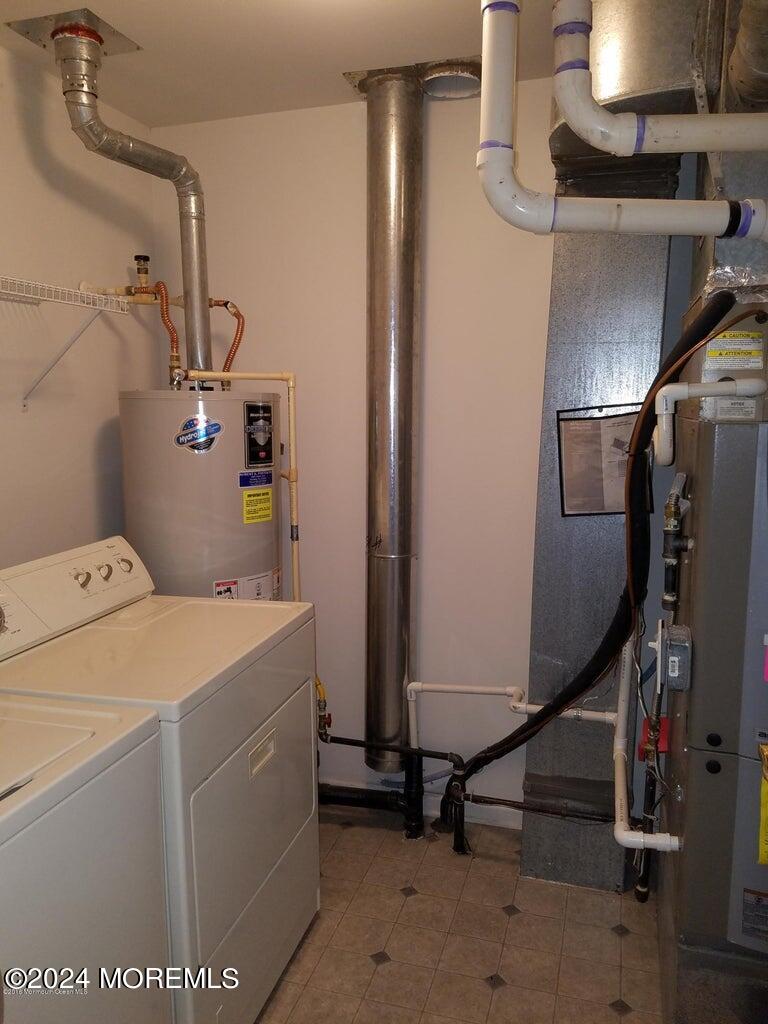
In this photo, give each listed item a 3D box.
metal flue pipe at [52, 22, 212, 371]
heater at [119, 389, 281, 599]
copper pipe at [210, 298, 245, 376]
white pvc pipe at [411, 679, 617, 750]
[{"bbox_3d":[-0.728,-0.874,2.300,0.460,0.900,0.125,-6,9,-44],"label":"metal flue pipe"},{"bbox_3d":[-0.594,0.354,2.583,0.510,1.490,0.510,5,8,36],"label":"heater"},{"bbox_3d":[-0.517,-0.577,2.543,0.122,0.265,0.060,2,7,17],"label":"copper pipe"},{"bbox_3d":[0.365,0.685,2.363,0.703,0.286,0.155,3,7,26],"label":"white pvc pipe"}]

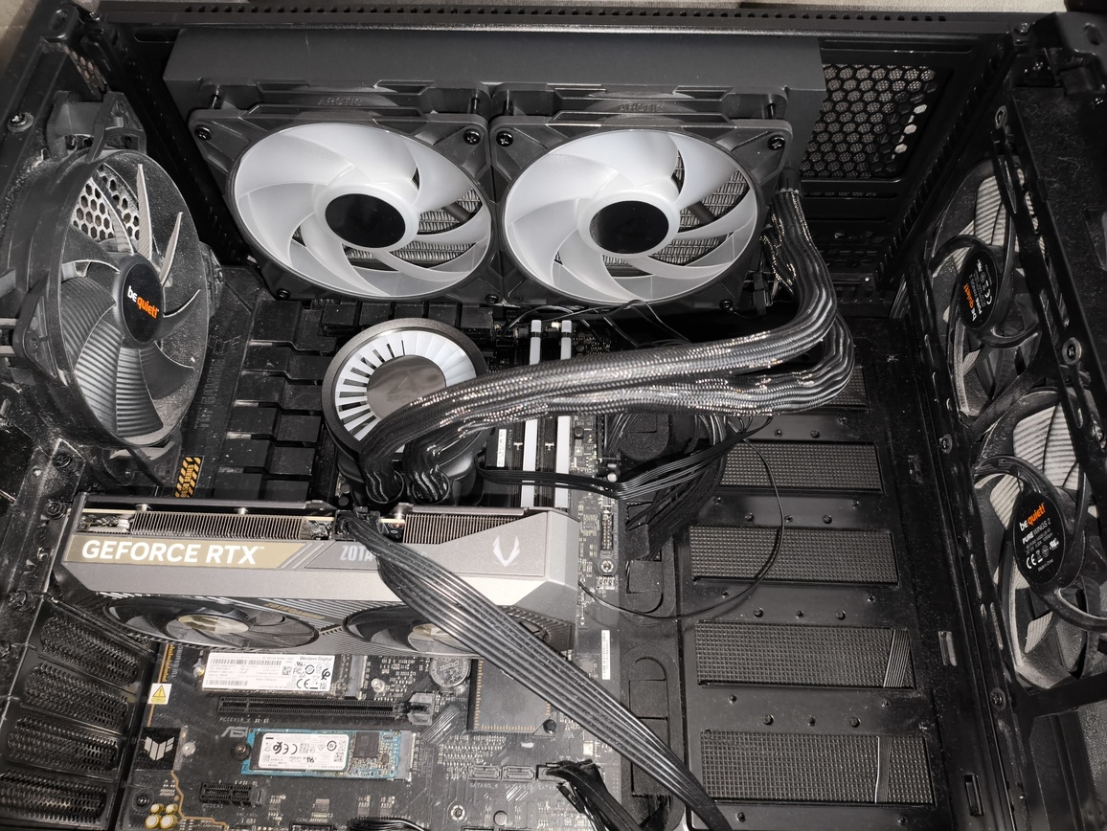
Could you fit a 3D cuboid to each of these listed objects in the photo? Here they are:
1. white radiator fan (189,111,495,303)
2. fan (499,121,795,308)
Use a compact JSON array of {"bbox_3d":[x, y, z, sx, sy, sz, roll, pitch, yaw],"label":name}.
[{"bbox_3d":[-0.099,-0.113,0.431,0.140,0.140,0.027,1,62,1],"label":"white radiator fan"},{"bbox_3d":[0.041,-0.110,0.429,0.140,0.140,0.027,1,62,1],"label":"fan"}]

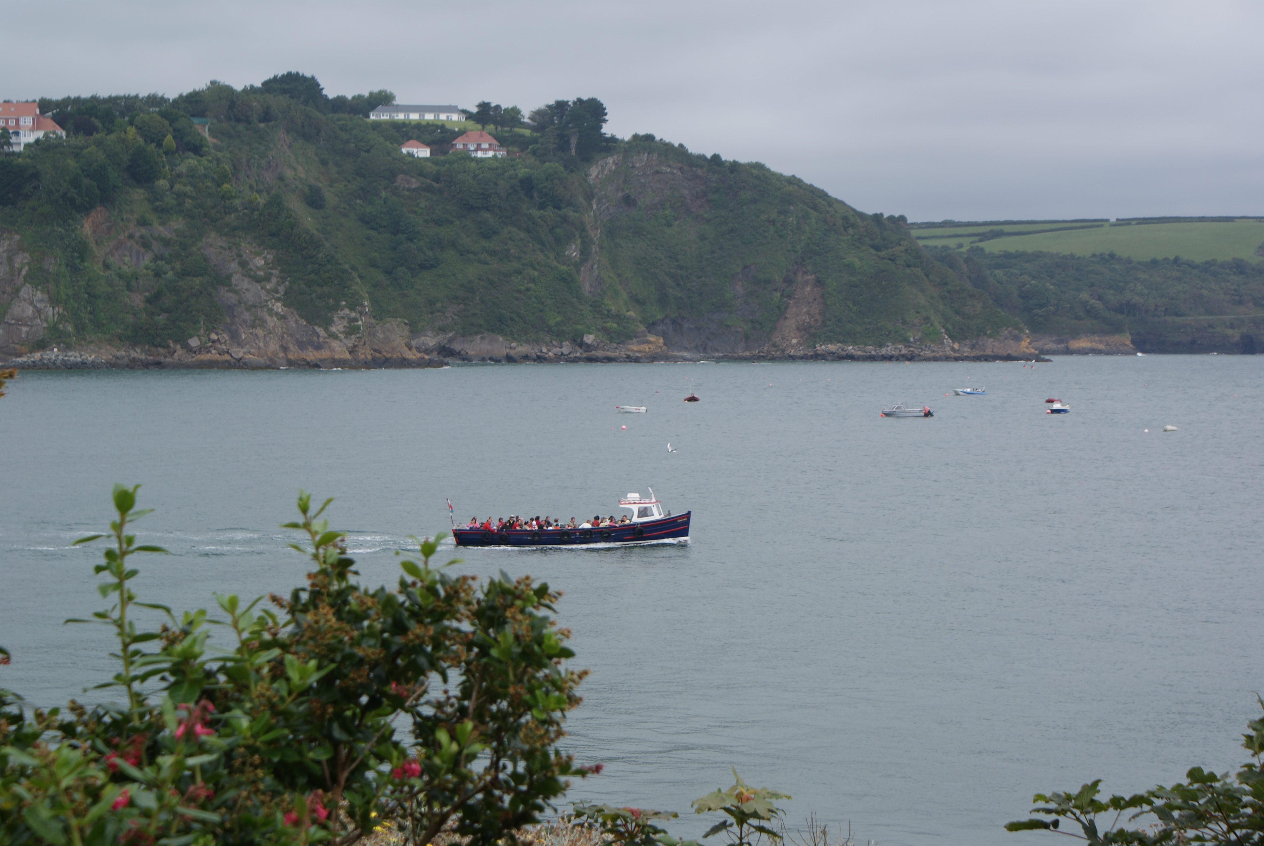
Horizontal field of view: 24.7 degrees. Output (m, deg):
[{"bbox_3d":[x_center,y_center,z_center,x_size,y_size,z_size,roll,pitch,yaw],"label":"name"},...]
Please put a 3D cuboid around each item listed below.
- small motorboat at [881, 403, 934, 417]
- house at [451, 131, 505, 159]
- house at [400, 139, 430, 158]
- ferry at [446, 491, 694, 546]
[{"bbox_3d":[34.030,-1.600,355.000,6.300,1.750,2.200,0,2,-3],"label":"small motorboat"},{"bbox_3d":[-45.390,-82.190,852.000,14.800,8.200,9.500,0,2,10],"label":"house"},{"bbox_3d":[-63.920,-80.780,850.000,8.600,5.300,7.000,0,2,5],"label":"house"},{"bbox_3d":[-3.300,5.090,158.000,12.900,3.000,3.700,0,2,2],"label":"ferry"}]

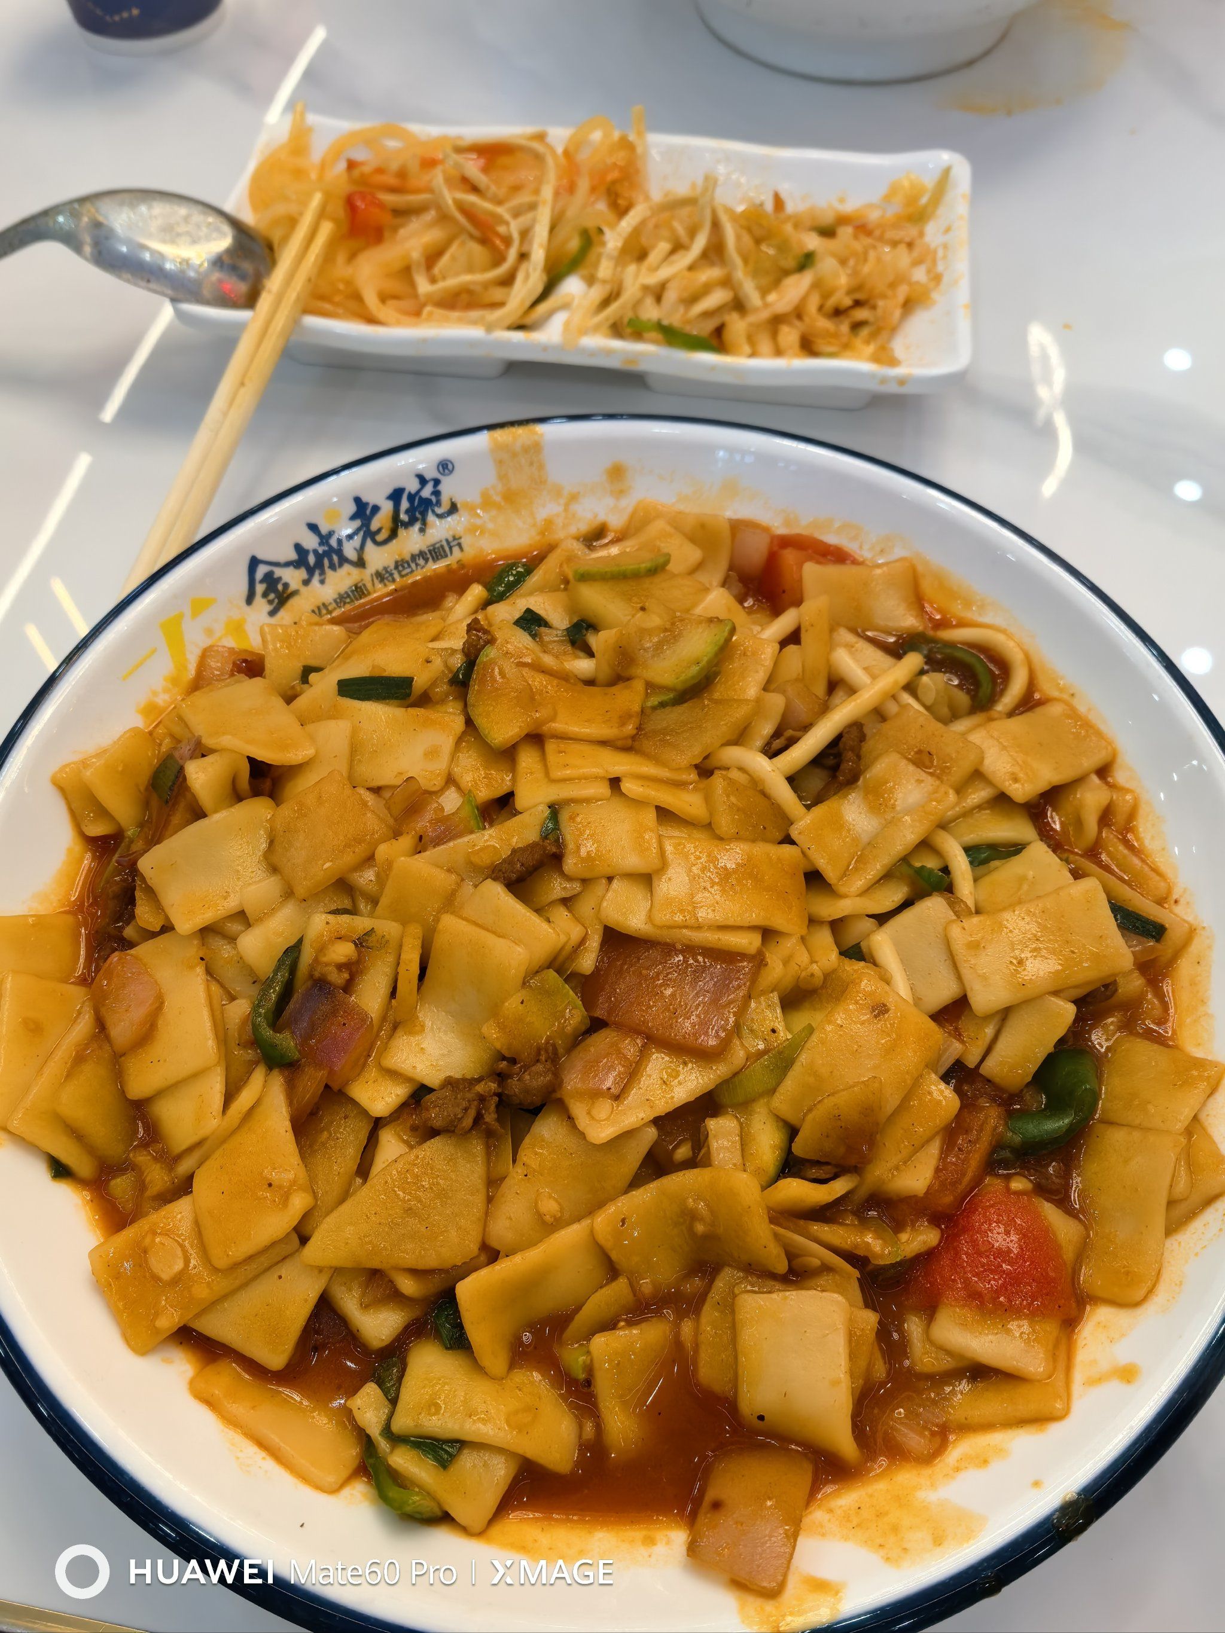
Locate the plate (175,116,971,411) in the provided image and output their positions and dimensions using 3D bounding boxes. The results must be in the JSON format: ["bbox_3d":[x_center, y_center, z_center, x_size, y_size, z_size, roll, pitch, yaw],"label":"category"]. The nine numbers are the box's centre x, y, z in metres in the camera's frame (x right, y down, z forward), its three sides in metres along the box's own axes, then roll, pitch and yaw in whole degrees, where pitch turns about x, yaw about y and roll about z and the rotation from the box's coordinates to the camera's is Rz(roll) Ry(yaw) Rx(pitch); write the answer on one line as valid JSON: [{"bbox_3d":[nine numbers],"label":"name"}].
[{"bbox_3d":[-0.006,-0.159,0.370,0.212,0.027,0.100,6,58,5],"label":"plate"}]

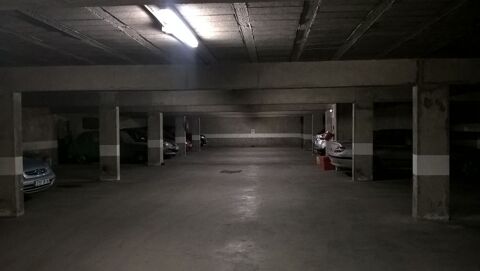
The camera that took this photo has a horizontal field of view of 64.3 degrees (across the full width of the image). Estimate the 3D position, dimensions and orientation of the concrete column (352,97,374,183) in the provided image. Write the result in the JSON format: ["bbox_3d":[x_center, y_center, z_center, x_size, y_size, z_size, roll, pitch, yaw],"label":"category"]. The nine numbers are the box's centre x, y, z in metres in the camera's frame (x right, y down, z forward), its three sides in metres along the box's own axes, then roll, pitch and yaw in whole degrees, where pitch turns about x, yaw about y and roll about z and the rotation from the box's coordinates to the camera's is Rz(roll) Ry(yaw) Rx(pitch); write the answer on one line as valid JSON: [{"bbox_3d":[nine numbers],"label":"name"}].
[{"bbox_3d":[3.450,0.190,10.733,0.504,2.158,0.237,0,1,4],"label":"concrete column"}]

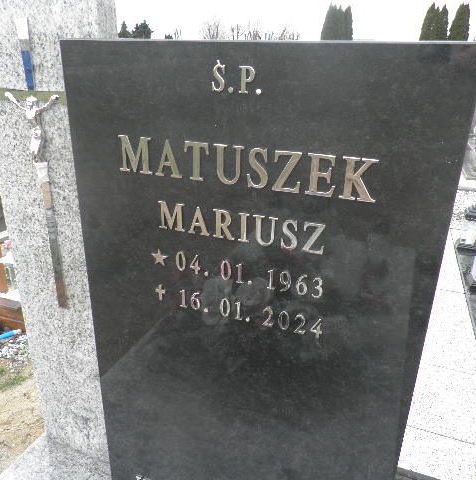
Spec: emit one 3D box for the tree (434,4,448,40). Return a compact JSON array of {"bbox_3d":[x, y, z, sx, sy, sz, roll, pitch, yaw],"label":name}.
[{"bbox_3d":[11.923,-11.479,26.911,0.938,4.987,0.938,9,23,18],"label":"tree"}]

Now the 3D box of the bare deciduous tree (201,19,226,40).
[{"bbox_3d":[-2.837,-22.053,51.141,3.155,6.249,3.155,9,23,18],"label":"bare deciduous tree"}]

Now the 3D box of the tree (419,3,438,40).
[{"bbox_3d":[11.101,-11.555,26.927,1.172,5.076,1.172,9,23,18],"label":"tree"}]

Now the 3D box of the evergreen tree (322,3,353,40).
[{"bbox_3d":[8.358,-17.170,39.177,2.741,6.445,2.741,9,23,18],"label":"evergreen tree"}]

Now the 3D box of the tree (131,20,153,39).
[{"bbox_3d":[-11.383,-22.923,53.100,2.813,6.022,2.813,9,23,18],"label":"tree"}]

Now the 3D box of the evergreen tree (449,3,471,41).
[{"bbox_3d":[12.976,-11.534,26.935,1.172,5.122,1.172,9,23,18],"label":"evergreen tree"}]

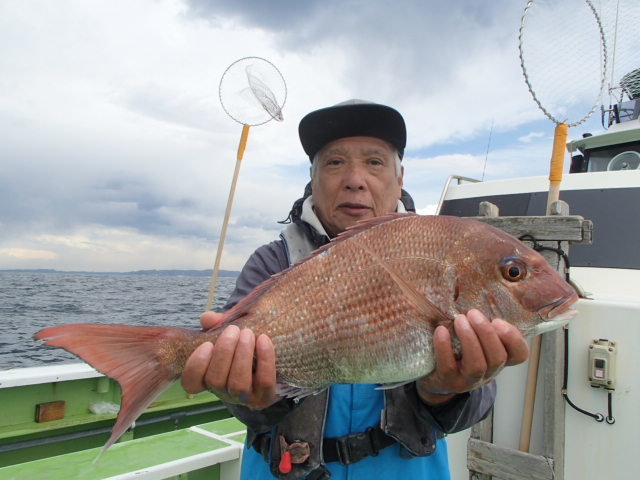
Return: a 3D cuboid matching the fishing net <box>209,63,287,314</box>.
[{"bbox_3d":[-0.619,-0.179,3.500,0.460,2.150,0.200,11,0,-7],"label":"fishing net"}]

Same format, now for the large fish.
[{"bbox_3d":[-0.015,0.092,0.555,0.565,0.200,0.100,-10,-7,-5],"label":"large fish"}]

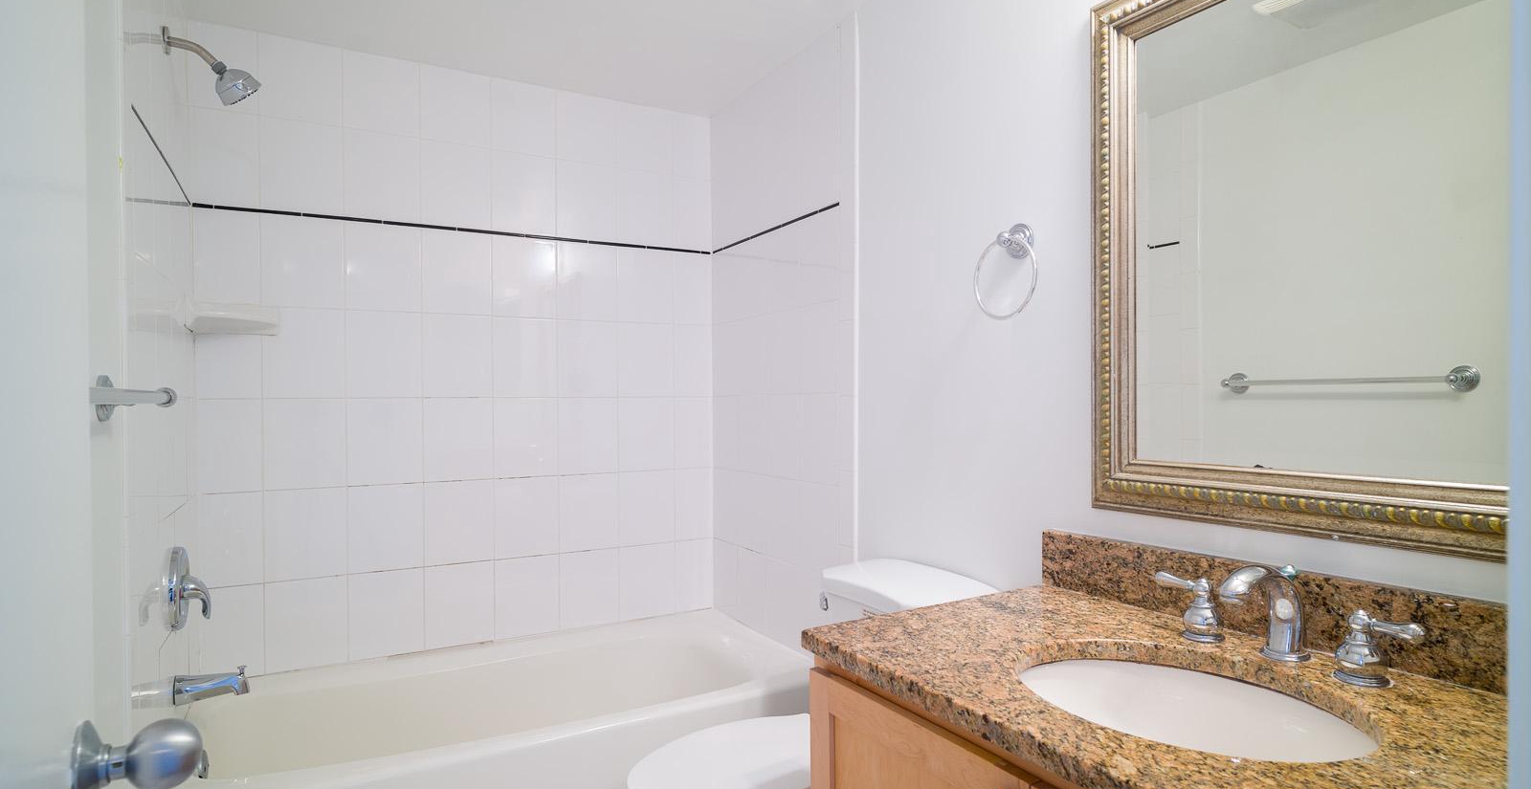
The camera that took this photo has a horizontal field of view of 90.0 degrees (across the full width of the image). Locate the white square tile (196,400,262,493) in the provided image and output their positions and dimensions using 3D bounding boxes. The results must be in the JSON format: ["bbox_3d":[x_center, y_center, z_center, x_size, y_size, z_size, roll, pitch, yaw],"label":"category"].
[{"bbox_3d":[-1.460,0.142,2.087,0.150,0.252,0.010,0,0,-28],"label":"white square tile"}]

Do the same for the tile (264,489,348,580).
[{"bbox_3d":[-1.303,0.397,2.171,0.202,0.254,0.010,0,0,-29],"label":"tile"}]

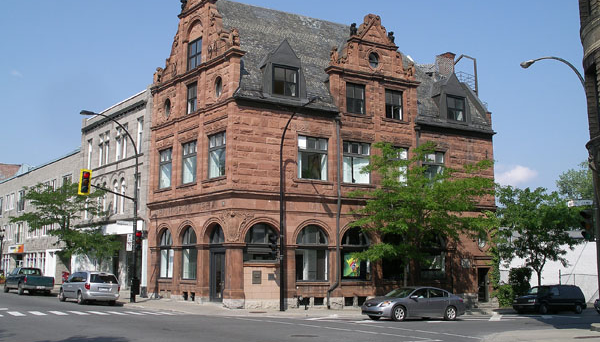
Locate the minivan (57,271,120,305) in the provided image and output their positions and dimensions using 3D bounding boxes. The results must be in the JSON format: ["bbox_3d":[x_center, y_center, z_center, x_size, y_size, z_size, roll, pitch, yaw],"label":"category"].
[{"bbox_3d":[-11.900,6.600,36.200,1.970,1.750,4.950,7,-11,-37],"label":"minivan"}]

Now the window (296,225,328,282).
[{"bbox_3d":[0.683,4.333,33.759,1.891,3.028,0.250,5,-10,-28],"label":"window"}]

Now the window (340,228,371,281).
[{"bbox_3d":[3.200,4.690,36.200,2.050,3.100,0.250,5,-10,-28],"label":"window"}]

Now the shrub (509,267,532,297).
[{"bbox_3d":[14.269,7.492,41.450,1.500,2.509,1.500,5,-10,-28],"label":"shrub"}]

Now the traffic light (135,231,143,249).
[{"bbox_3d":[-8.803,3.809,35.000,0.340,1.070,0.380,7,-11,-38],"label":"traffic light"}]

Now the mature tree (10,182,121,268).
[{"bbox_3d":[-16.500,4.780,45.100,7.400,7.900,6.800,3,-9,-20],"label":"mature tree"}]

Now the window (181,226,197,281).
[{"bbox_3d":[-6.148,4.523,35.358,0.250,2.982,1.793,7,-11,-38],"label":"window"}]

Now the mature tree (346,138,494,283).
[{"bbox_3d":[6.350,2.900,33.300,7.400,8.800,6.800,-1,-9,10],"label":"mature tree"}]

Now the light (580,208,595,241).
[{"bbox_3d":[9.863,1.846,22.000,0.380,1.070,0.340,5,-10,-28],"label":"light"}]

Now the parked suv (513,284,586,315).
[{"bbox_3d":[14.925,7.642,38.258,4.650,1.690,1.850,5,-10,-28],"label":"parked suv"}]

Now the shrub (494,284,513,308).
[{"bbox_3d":[13.200,8.020,41.000,1.400,1.550,1.300,-3,-9,18],"label":"shrub"}]

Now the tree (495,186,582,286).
[{"bbox_3d":[15.890,5.041,42.724,5.600,8.074,5.600,5,-10,-28],"label":"tree"}]

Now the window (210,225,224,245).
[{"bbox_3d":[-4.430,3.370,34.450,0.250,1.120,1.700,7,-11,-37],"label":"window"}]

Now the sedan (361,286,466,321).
[{"bbox_3d":[4.970,5.762,27.928,4.800,1.470,1.800,5,-10,-30],"label":"sedan"}]

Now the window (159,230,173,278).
[{"bbox_3d":[-7.872,4.817,37.537,0.250,2.963,1.773,7,-11,-38],"label":"window"}]

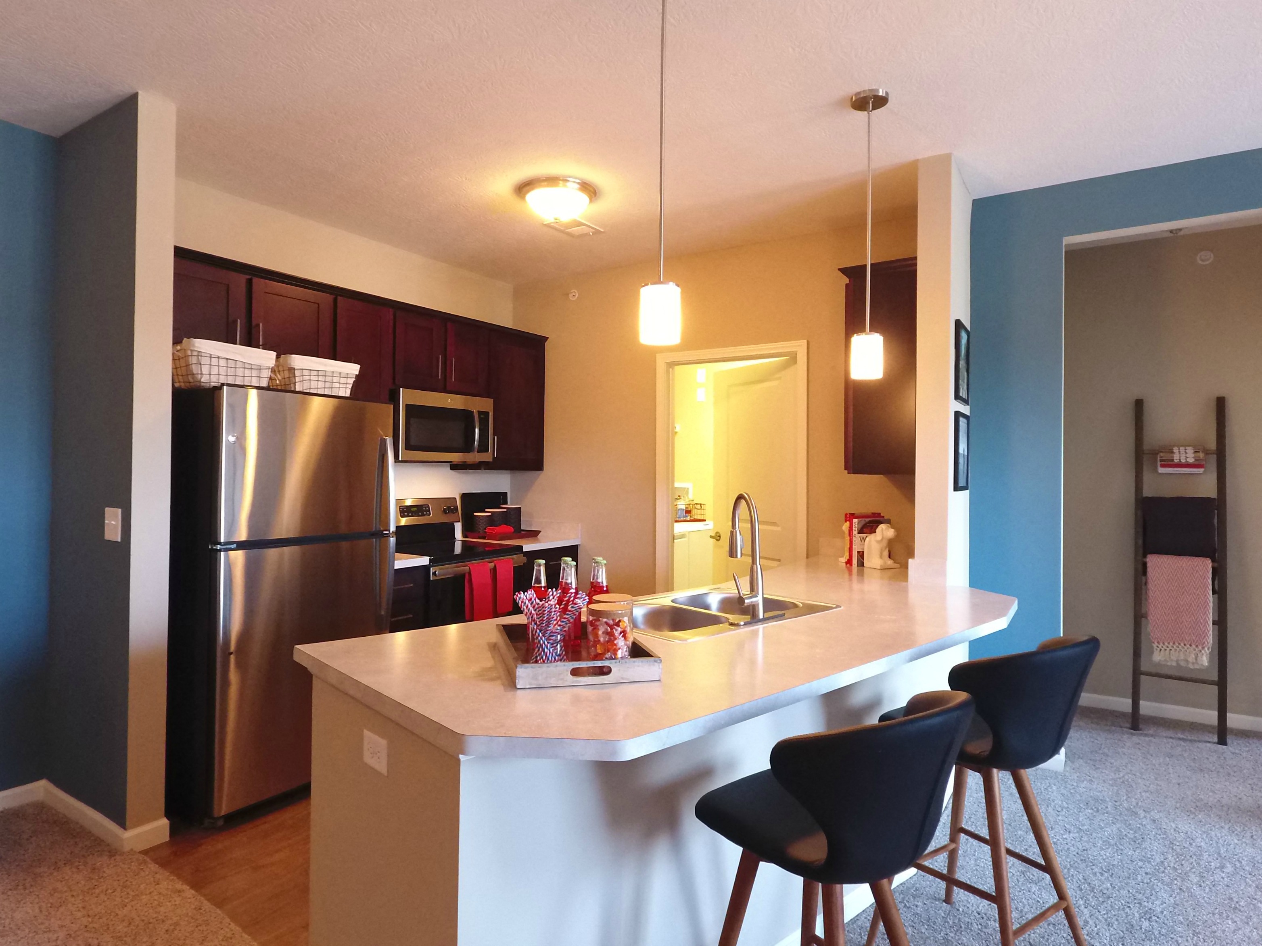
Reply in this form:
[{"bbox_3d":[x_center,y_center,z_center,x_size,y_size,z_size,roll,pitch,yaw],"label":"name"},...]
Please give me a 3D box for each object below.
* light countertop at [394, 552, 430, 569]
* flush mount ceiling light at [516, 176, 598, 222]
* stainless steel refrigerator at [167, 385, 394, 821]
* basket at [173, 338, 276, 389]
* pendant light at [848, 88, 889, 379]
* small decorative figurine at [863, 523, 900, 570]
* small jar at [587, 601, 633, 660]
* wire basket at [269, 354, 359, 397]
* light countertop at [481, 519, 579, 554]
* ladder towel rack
[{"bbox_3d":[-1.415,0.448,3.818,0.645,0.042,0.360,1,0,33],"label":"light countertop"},{"bbox_3d":[-0.347,-1.268,3.440,0.372,0.140,0.372,1,0,0],"label":"flush mount ceiling light"},{"bbox_3d":[-1.637,0.508,3.274,0.790,1.685,0.772,1,0,33],"label":"stainless steel refrigerator"},{"bbox_3d":[-1.683,-0.414,2.963,0.285,0.183,0.335,1,0,33],"label":"basket"},{"bbox_3d":[0.839,-0.829,2.570,0.136,0.994,0.136,1,0,33],"label":"pendant light"},{"bbox_3d":[1.231,0.354,3.570,0.110,0.213,0.125,1,0,-43],"label":"small decorative figurine"},{"bbox_3d":[-0.048,0.368,1.635,0.100,0.133,0.100,1,0,0],"label":"small jar"},{"bbox_3d":[-1.461,-0.411,3.299,0.285,0.183,0.335,1,0,33],"label":"wire basket"},{"bbox_3d":[-0.755,0.404,4.817,0.645,0.143,0.575,1,0,33],"label":"light countertop"},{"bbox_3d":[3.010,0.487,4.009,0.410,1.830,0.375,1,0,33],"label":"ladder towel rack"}]

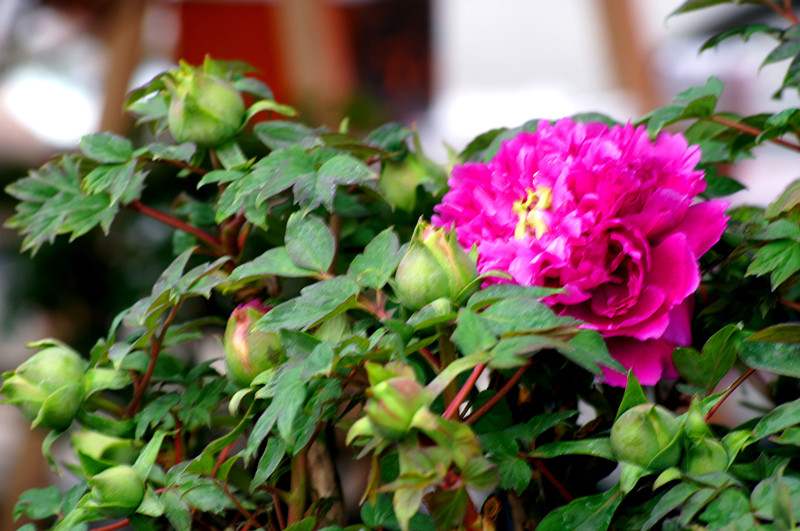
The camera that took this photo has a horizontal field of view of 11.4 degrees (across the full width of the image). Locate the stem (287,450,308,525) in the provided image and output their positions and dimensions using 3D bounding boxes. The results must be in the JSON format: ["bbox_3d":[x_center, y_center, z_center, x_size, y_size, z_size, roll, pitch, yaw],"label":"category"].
[{"bbox_3d":[-0.053,0.115,2.070,0.008,0.040,0.008,6,6,0],"label":"stem"}]

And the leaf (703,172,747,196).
[{"bbox_3d":[0.176,-0.045,2.210,0.034,0.008,0.022,9,37,0],"label":"leaf"}]

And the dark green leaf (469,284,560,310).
[{"bbox_3d":[0.060,0.017,2.080,0.051,0.009,0.024,-8,29,11],"label":"dark green leaf"}]

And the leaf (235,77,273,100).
[{"bbox_3d":[-0.079,-0.095,2.140,0.022,0.010,0.016,0,8,0],"label":"leaf"}]

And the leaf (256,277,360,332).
[{"bbox_3d":[-0.047,0.020,2.030,0.053,0.009,0.024,-21,39,-8],"label":"leaf"}]

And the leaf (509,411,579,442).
[{"bbox_3d":[0.077,0.087,2.150,0.041,0.009,0.024,-24,33,17],"label":"leaf"}]

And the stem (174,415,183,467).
[{"bbox_3d":[-0.115,0.091,2.080,0.004,0.027,0.004,0,8,0],"label":"stem"}]

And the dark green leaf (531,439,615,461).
[{"bbox_3d":[0.090,0.096,2.080,0.046,0.010,0.016,0,8,0],"label":"dark green leaf"}]

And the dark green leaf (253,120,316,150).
[{"bbox_3d":[-0.060,-0.069,2.140,0.035,0.014,0.022,0,8,0],"label":"dark green leaf"}]

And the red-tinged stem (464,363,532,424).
[{"bbox_3d":[0.050,0.067,2.060,0.047,0.006,0.006,-42,0,-7],"label":"red-tinged stem"}]

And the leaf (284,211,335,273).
[{"bbox_3d":[-0.046,-0.012,2.050,0.025,0.034,0.007,-20,-15,-1],"label":"leaf"}]

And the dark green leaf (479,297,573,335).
[{"bbox_3d":[0.064,0.025,2.040,0.047,0.008,0.022,6,41,-2],"label":"dark green leaf"}]

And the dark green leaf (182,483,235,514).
[{"bbox_3d":[-0.098,0.120,2.060,0.028,0.015,0.020,0,8,0],"label":"dark green leaf"}]

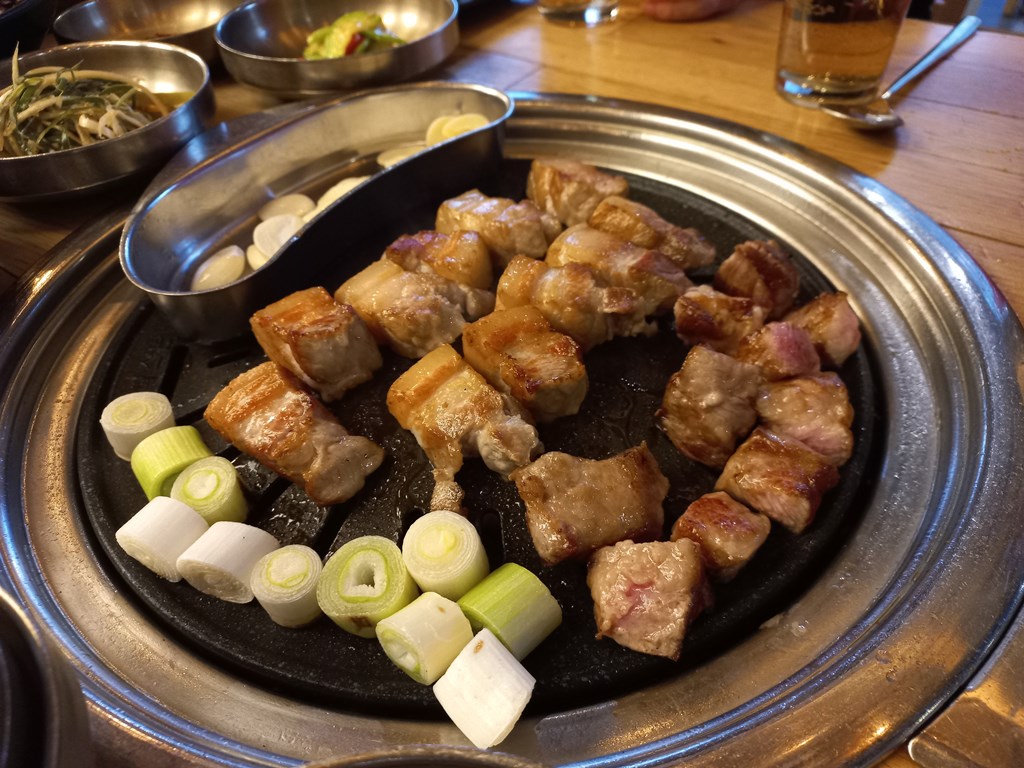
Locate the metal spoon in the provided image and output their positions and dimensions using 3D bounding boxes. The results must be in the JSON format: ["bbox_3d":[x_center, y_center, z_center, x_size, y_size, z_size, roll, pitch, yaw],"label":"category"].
[{"bbox_3d":[0.257,-0.202,0.460,0.044,0.020,0.198,31,53,31],"label":"metal spoon"}]

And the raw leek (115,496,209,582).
[{"bbox_3d":[-0.112,0.050,0.239,0.024,0.024,0.017,17,47,20],"label":"raw leek"}]

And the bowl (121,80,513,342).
[{"bbox_3d":[-0.099,-0.107,0.395,0.098,0.030,0.238,27,51,25],"label":"bowl"}]

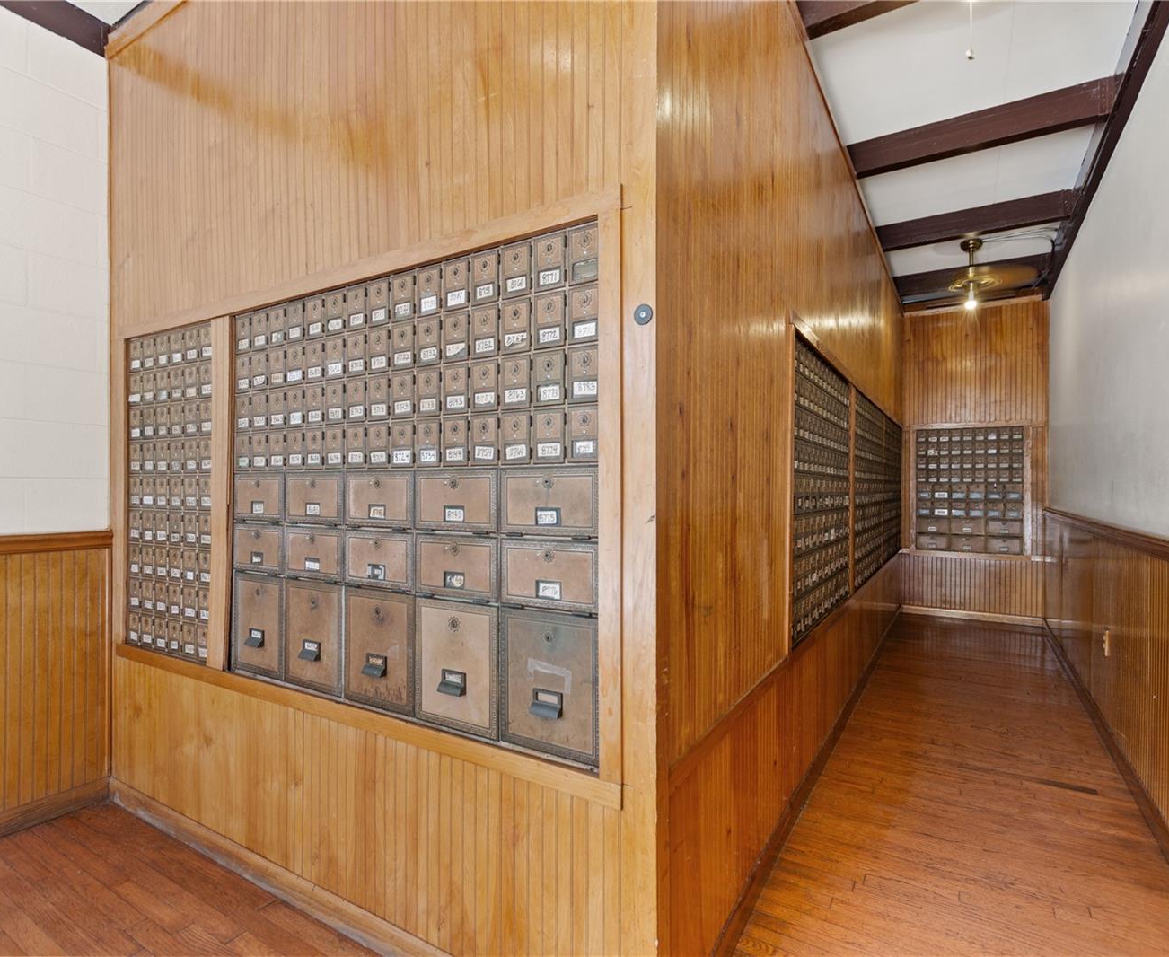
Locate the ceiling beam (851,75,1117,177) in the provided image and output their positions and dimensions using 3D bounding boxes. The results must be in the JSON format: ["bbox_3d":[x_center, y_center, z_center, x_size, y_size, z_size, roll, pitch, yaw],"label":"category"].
[{"bbox_3d":[1.938,-1.732,2.991,1.080,0.175,0.080,0,0,31],"label":"ceiling beam"}]

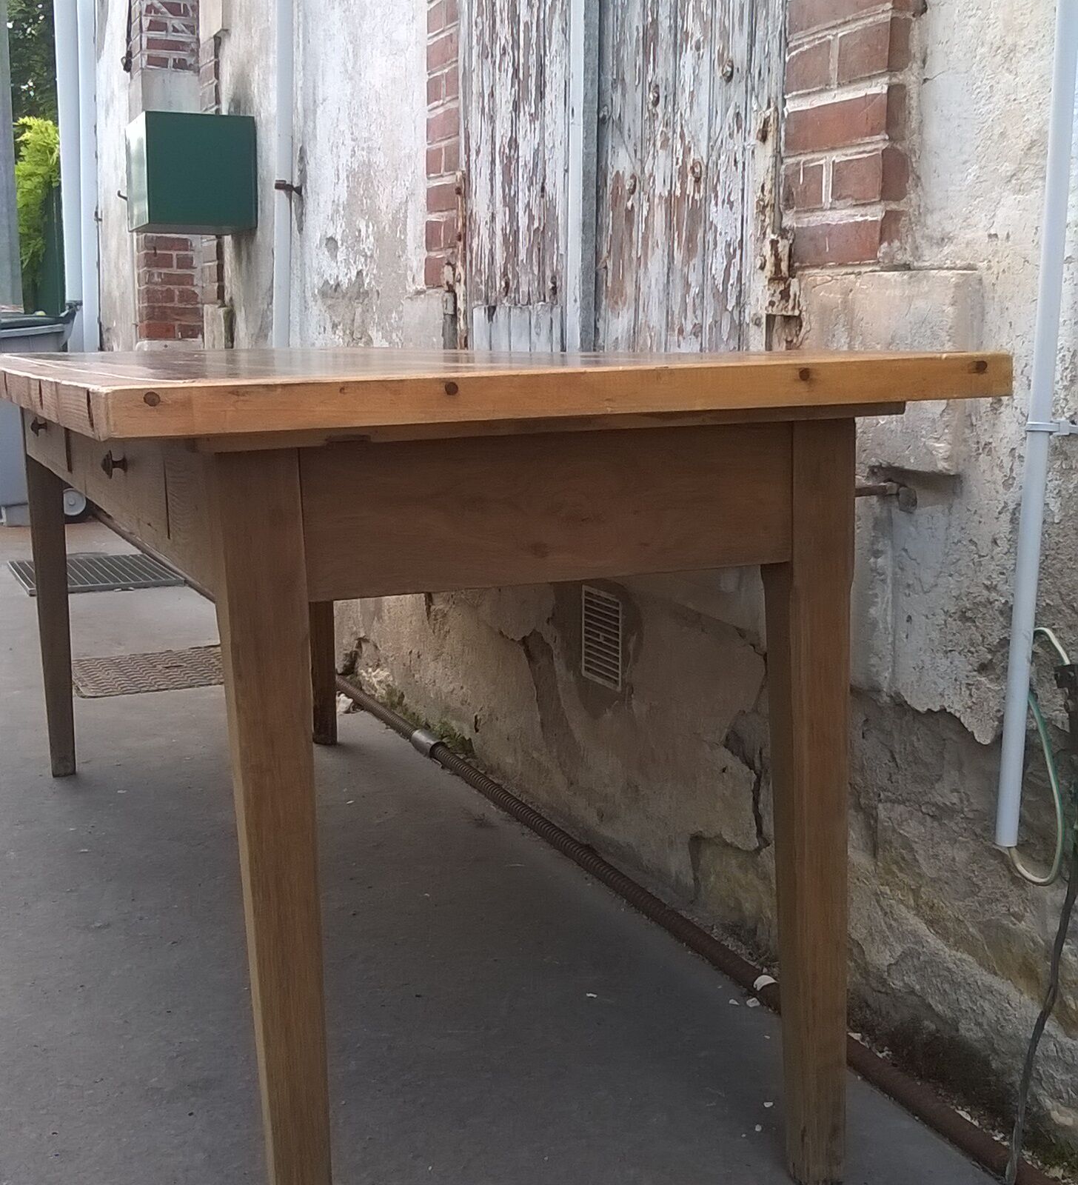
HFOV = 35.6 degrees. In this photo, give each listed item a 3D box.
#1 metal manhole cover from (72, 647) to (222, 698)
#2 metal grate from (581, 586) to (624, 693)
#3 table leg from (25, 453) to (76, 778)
[{"bbox_3d":[-0.896,0.194,4.173,0.500,0.022,0.515,-5,10,-21],"label":"metal manhole cover"},{"bbox_3d":[0.096,0.071,2.566,0.015,0.141,0.146,-3,10,-22],"label":"metal grate"},{"bbox_3d":[-0.919,0.042,3.180,0.066,0.620,0.066,-4,10,-21],"label":"table leg"}]

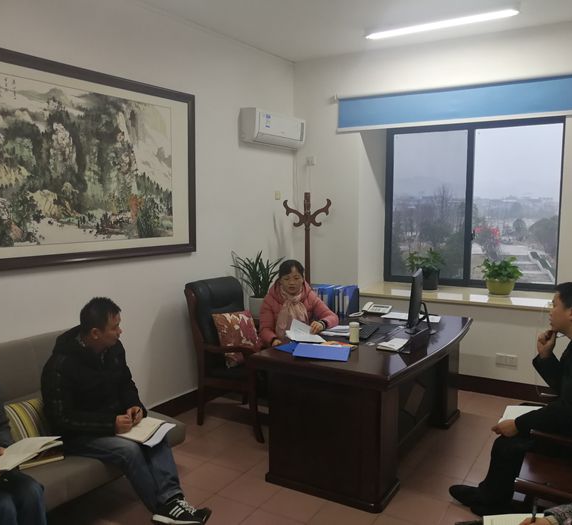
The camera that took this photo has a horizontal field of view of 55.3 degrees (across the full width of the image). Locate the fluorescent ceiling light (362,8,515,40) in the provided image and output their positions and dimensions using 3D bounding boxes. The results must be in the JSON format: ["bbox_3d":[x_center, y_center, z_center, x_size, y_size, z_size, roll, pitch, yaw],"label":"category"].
[{"bbox_3d":[1.176,-1.843,4.251,1.200,0.060,0.080,4,7,32],"label":"fluorescent ceiling light"}]

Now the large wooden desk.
[{"bbox_3d":[0.655,0.876,3.732,0.900,0.775,1.820,4,7,32],"label":"large wooden desk"}]

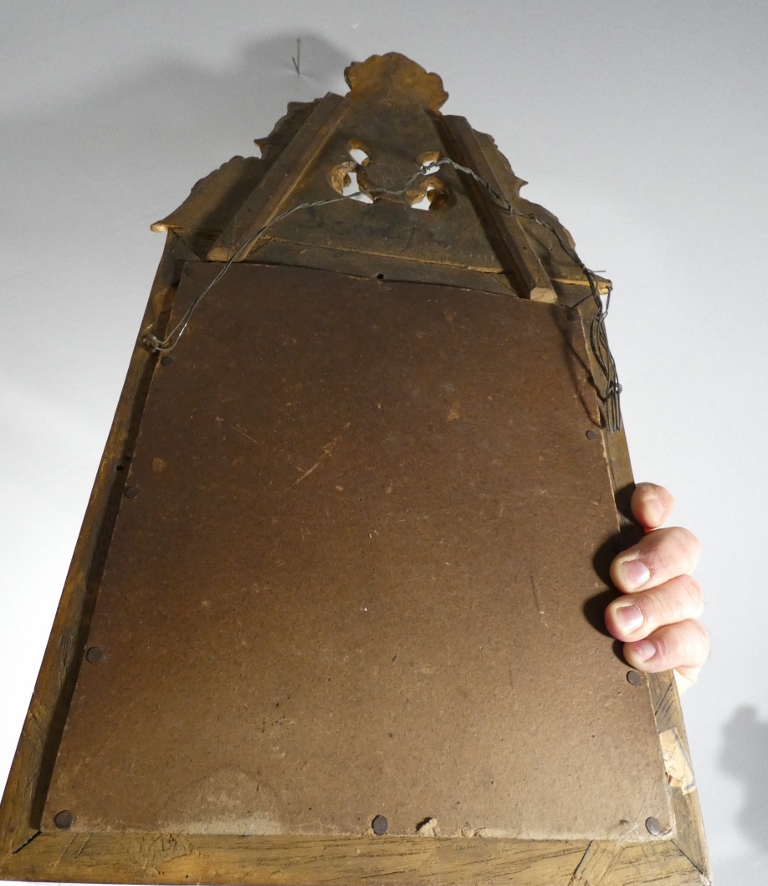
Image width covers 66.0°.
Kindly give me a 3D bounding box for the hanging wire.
[{"bbox_3d":[0.009,-0.103,0.332,0.247,0.195,0.032,5,-29,-6],"label":"hanging wire"}]

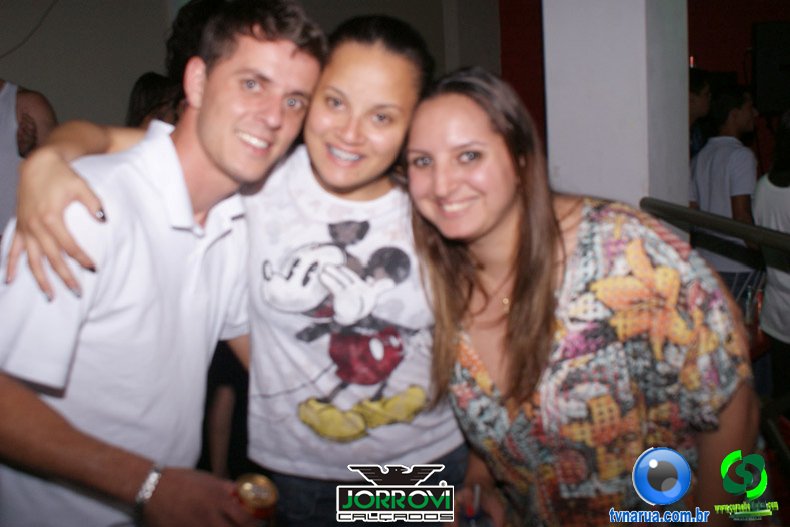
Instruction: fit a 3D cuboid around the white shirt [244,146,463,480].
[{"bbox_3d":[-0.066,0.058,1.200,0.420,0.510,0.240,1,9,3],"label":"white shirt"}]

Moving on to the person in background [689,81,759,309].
[{"bbox_3d":[1.673,-0.039,4.000,0.290,1.700,0.450,-8,9,-27],"label":"person in background"}]

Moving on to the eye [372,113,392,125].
[{"bbox_3d":[-0.017,-0.193,1.050,0.026,0.012,0.015,18,6,3],"label":"eye"}]

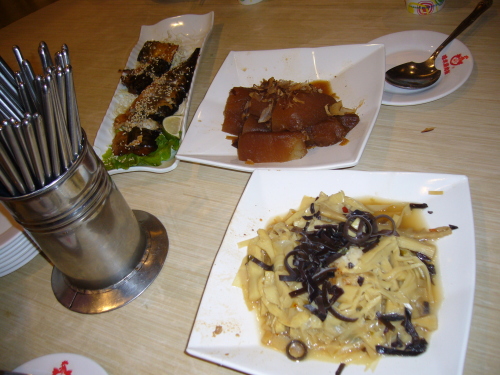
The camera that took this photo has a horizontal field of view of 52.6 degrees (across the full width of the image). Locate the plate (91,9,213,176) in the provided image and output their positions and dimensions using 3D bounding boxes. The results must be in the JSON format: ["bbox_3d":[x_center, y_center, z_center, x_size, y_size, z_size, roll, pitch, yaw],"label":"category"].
[{"bbox_3d":[-0.133,-0.143,0.750,0.131,0.037,0.362,-6,47,13],"label":"plate"}]

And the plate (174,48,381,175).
[{"bbox_3d":[0.048,-0.100,0.652,0.233,0.036,0.233,4,50,21],"label":"plate"}]

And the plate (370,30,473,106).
[{"bbox_3d":[0.204,-0.150,0.657,0.161,0.021,0.161,-9,46,10],"label":"plate"}]

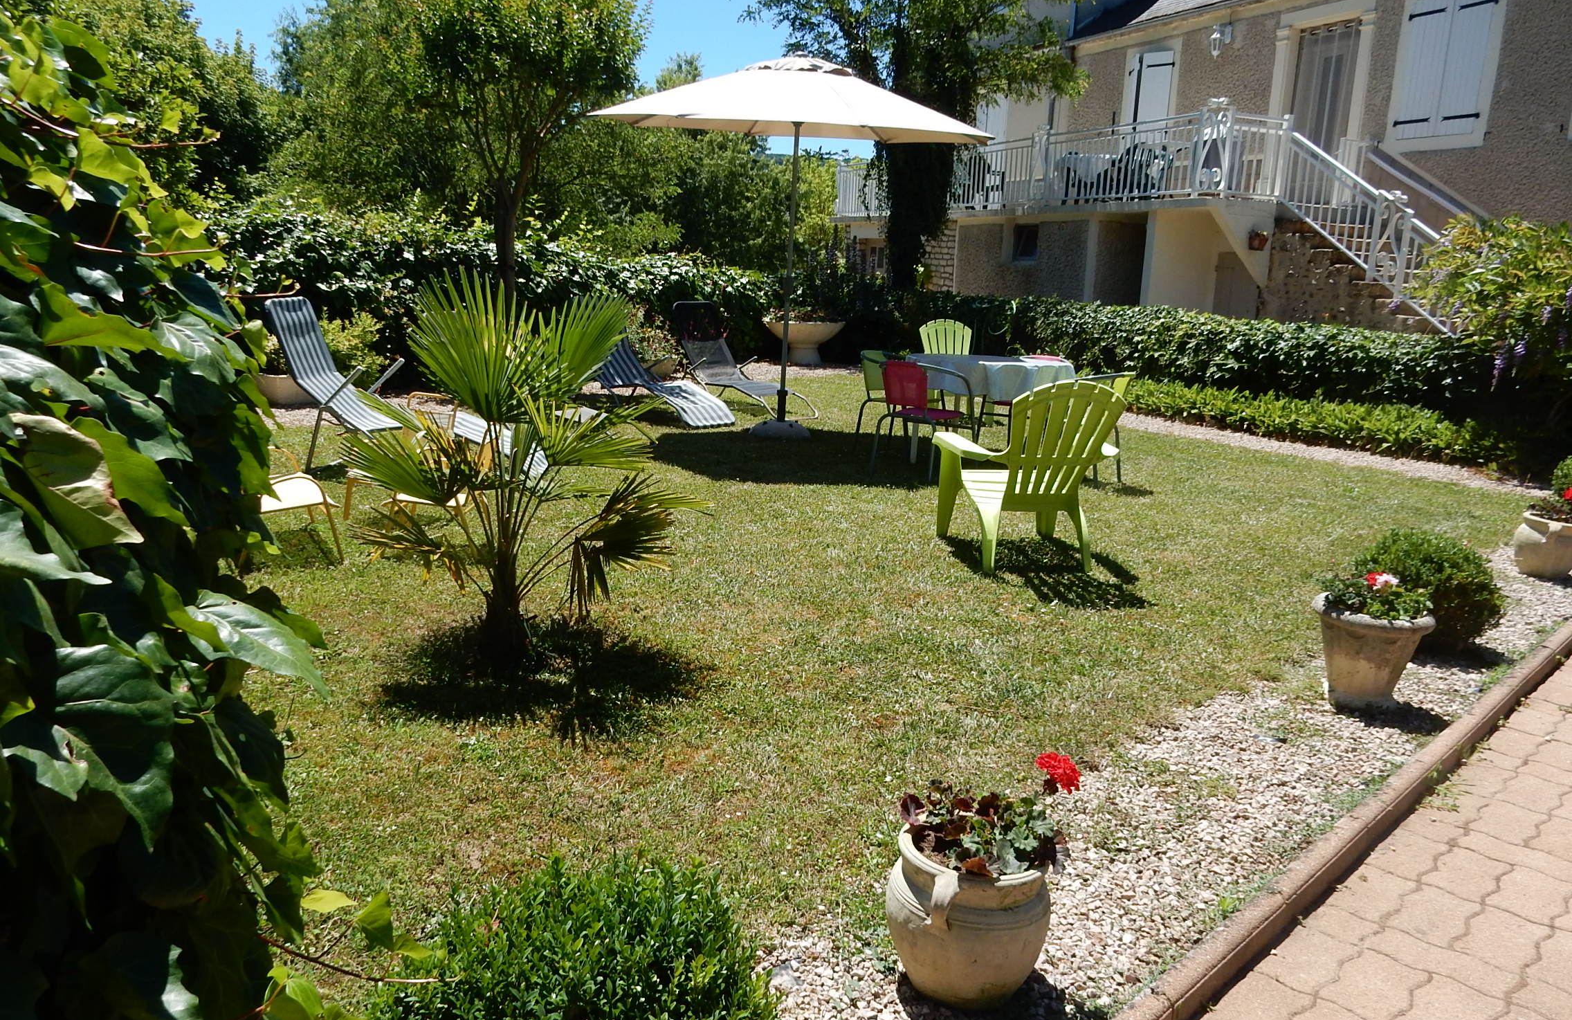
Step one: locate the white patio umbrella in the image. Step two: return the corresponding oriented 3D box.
[{"bbox_3d":[0.037,-2.131,9.277,3.150,2.955,3.150,2,14,0],"label":"white patio umbrella"}]

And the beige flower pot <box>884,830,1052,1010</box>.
[{"bbox_3d":[0.346,0.745,2.086,0.305,0.280,0.305,2,12,0],"label":"beige flower pot"}]

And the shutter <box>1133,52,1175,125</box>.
[{"bbox_3d":[5.309,-5.939,16.364,0.050,1.220,0.480,-8,16,-39],"label":"shutter"}]

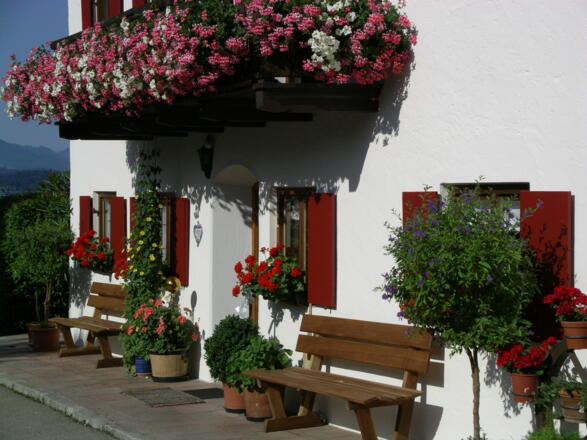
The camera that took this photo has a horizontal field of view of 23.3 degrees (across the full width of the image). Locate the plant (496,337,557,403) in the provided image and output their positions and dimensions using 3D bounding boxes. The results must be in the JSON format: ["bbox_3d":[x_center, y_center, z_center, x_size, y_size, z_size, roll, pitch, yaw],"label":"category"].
[{"bbox_3d":[1.322,0.848,8.082,0.320,0.375,0.340,0,1,0],"label":"plant"}]

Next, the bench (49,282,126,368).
[{"bbox_3d":[-2.250,1.187,16.270,0.620,0.870,1.880,0,1,-26],"label":"bench"}]

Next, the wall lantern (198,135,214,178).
[{"bbox_3d":[-0.853,-0.622,13.960,0.190,0.440,0.170,0,1,-22],"label":"wall lantern"}]

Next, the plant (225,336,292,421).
[{"bbox_3d":[-0.287,1.323,11.850,0.530,0.700,0.550,0,1,0],"label":"plant"}]

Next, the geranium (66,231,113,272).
[{"bbox_3d":[-2.558,0.396,17.899,0.400,0.520,0.920,0,1,-22],"label":"geranium"}]

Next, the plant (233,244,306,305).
[{"bbox_3d":[-0.196,0.456,12.130,0.400,0.500,0.920,0,1,-22],"label":"plant"}]

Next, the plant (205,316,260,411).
[{"bbox_3d":[-0.530,1.244,12.300,0.470,0.850,0.470,0,1,0],"label":"plant"}]

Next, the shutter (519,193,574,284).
[{"bbox_3d":[1.557,0.290,8.780,0.040,0.920,0.520,0,1,-25],"label":"shutter"}]

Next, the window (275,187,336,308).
[{"bbox_3d":[0.104,0.234,11.895,0.140,0.970,1.220,0,1,-22],"label":"window"}]

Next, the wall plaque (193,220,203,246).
[{"bbox_3d":[-0.957,0.141,14.350,0.040,0.260,0.170,0,1,-25],"label":"wall plaque"}]

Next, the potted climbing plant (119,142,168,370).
[{"bbox_3d":[-1.600,0.441,15.136,0.450,2.300,0.500,0,1,-22],"label":"potted climbing plant"}]

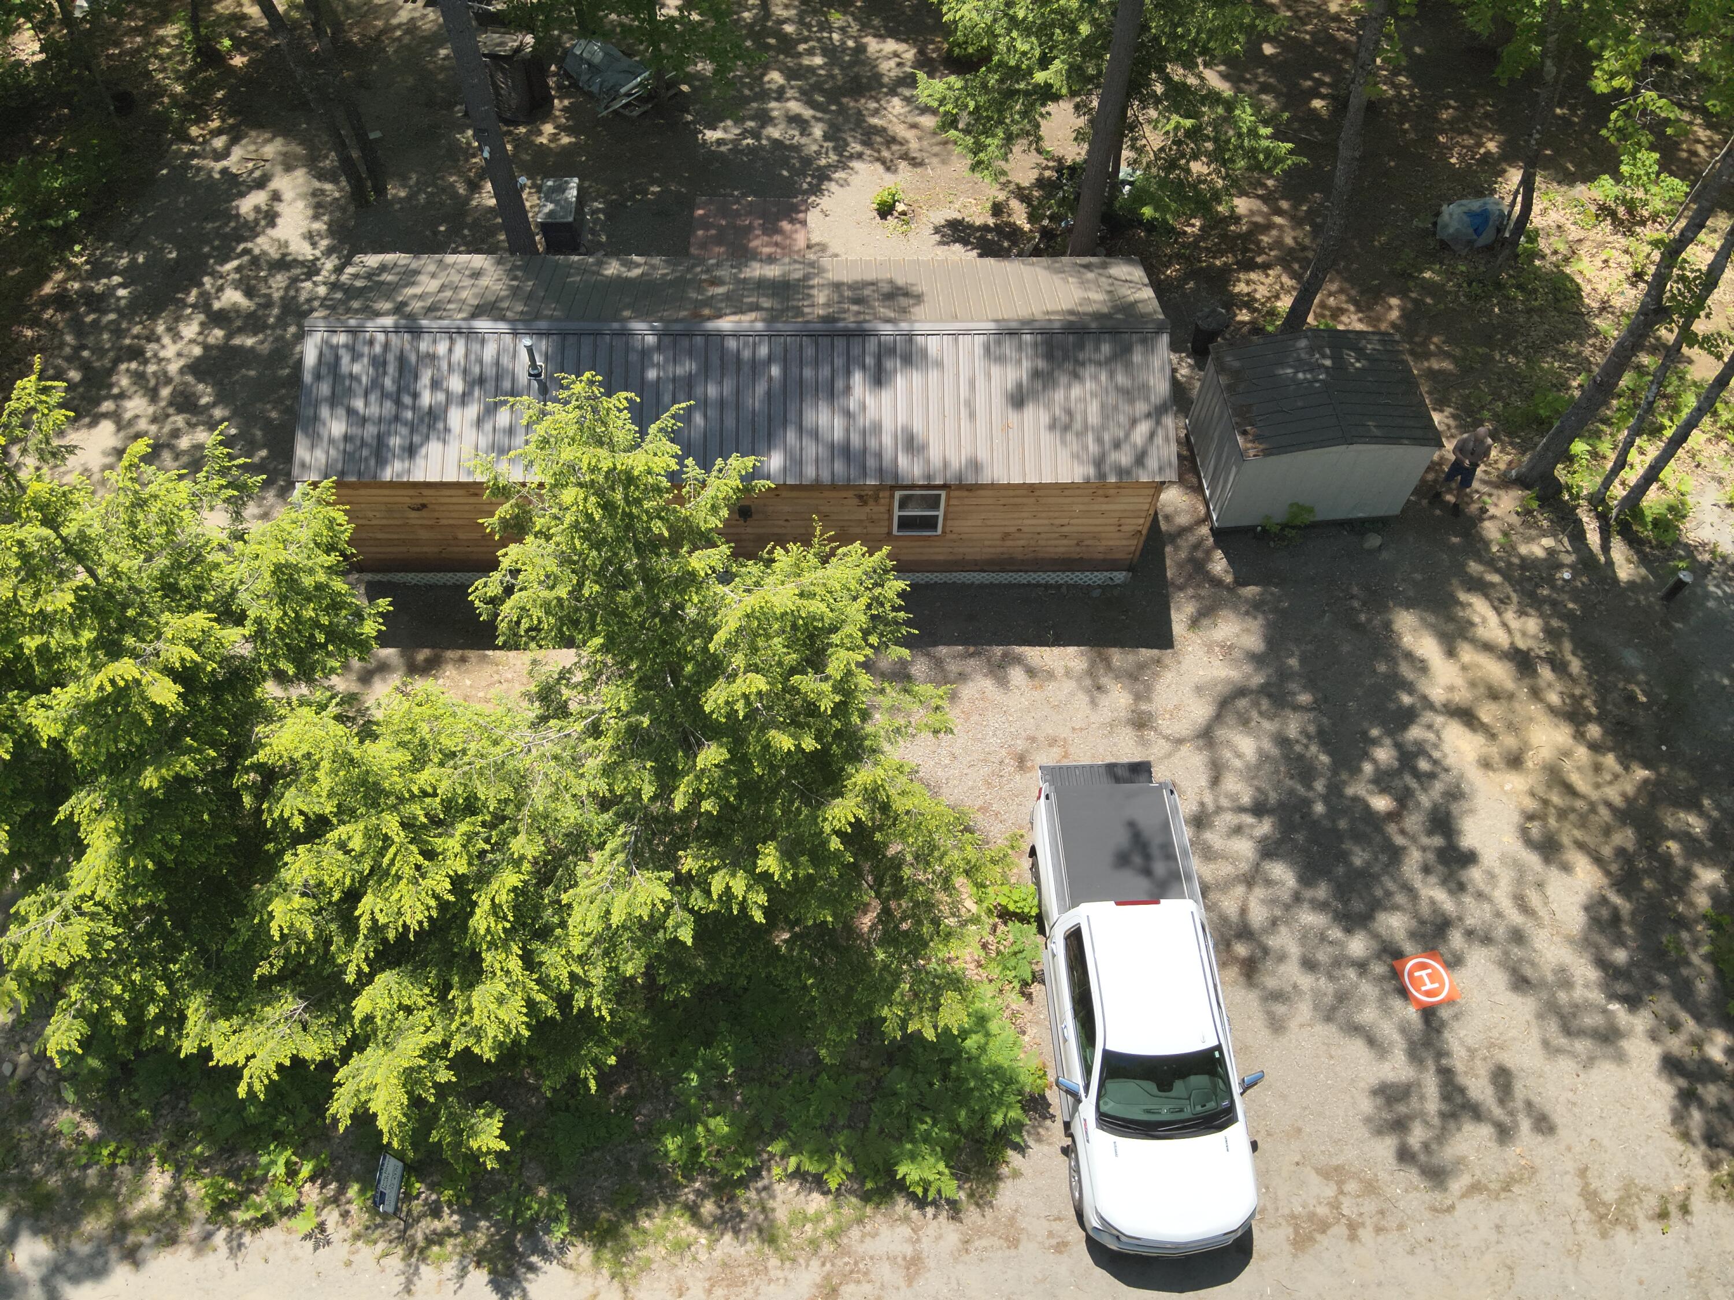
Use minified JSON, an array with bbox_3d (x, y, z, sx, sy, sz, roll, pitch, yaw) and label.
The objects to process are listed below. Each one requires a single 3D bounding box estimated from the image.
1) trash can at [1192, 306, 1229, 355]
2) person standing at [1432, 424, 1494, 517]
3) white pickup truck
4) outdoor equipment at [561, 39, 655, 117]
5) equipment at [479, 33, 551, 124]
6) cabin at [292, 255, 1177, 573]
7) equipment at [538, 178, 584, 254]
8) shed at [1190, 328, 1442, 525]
[{"bbox_3d":[6.211,-5.786,21.898,0.580,0.930,0.580,0,61,0],"label":"trash can"},{"bbox_3d":[9.856,-2.956,19.838,0.580,1.750,0.500,18,62,10],"label":"person standing"},{"bbox_3d":[3.474,4.358,15.588,2.300,1.920,6.350,-3,61,-2],"label":"white pickup truck"},{"bbox_3d":[-5.436,-12.019,25.471,1.300,0.780,1.550,-36,67,-18],"label":"outdoor equipment"},{"bbox_3d":[-7.296,-11.902,24.985,1.150,1.500,0.850,0,61,0],"label":"equipment"},{"bbox_3d":[-1.873,-3.814,19.014,12.510,3.808,4.459,0,61,0],"label":"cabin"},{"bbox_3d":[-5.935,-8.425,23.421,0.700,0.810,1.120,0,61,0],"label":"equipment"},{"bbox_3d":[7.345,-3.695,20.046,3.173,2.102,2.382,-4,61,-3],"label":"shed"}]

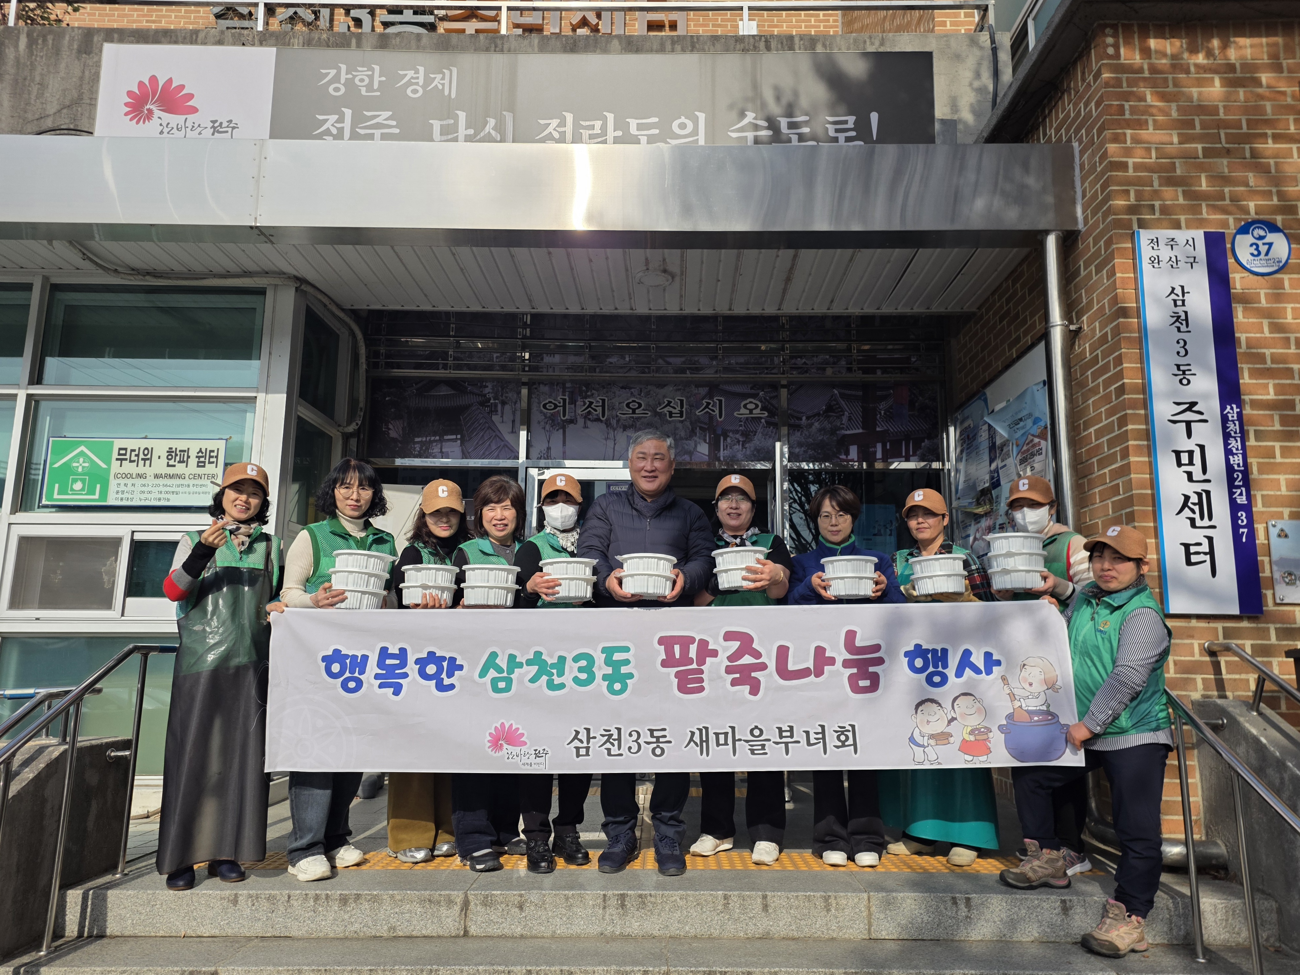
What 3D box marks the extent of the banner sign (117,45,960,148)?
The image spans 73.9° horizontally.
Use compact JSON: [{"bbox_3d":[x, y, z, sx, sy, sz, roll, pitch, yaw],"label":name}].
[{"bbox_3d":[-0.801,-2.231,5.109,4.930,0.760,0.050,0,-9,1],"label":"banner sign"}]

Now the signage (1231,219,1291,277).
[{"bbox_3d":[2.639,-1.030,3.733,0.248,0.250,0.020,0,-9,1],"label":"signage"}]

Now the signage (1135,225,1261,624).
[{"bbox_3d":[2.274,-0.294,3.607,0.384,1.630,0.040,0,-9,1],"label":"signage"}]

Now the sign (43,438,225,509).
[{"bbox_3d":[-2.714,-0.077,4.565,0.950,0.365,0.030,0,-9,1],"label":"sign"}]

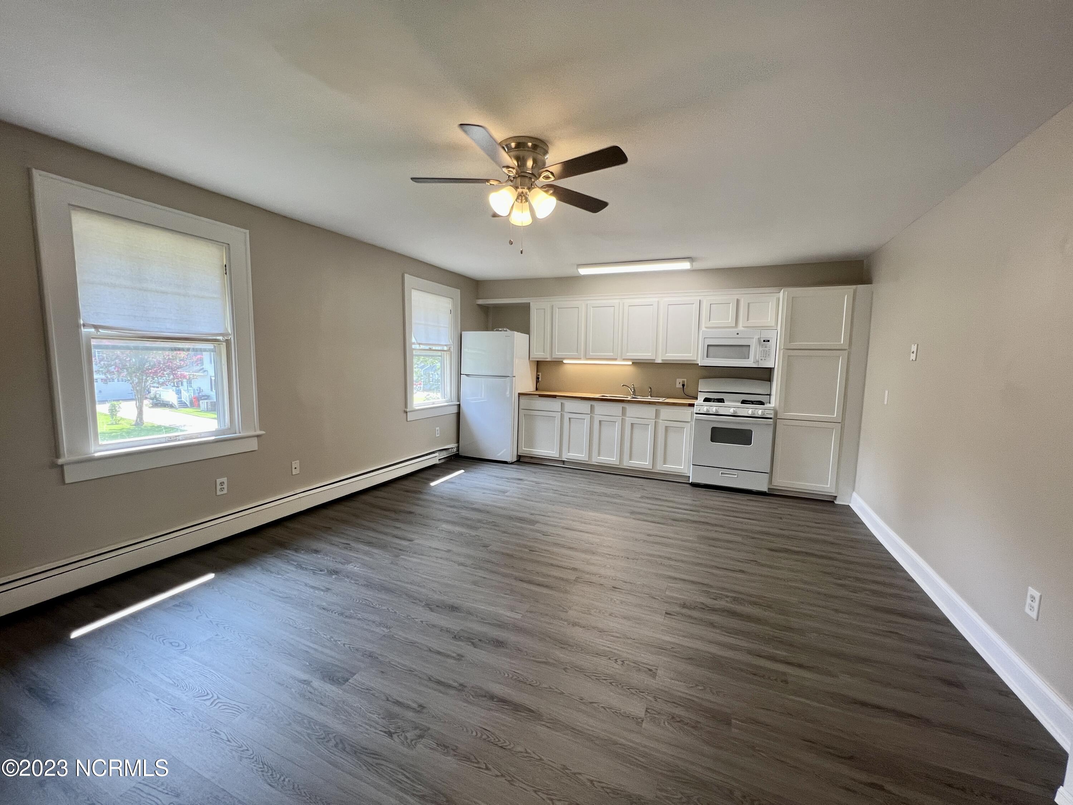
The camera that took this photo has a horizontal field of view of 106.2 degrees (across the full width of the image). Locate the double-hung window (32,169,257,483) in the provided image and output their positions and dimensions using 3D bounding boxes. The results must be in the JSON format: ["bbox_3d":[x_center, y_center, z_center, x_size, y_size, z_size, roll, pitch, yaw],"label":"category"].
[{"bbox_3d":[-2.413,-0.422,2.664,0.100,1.671,1.080,4,6,25],"label":"double-hung window"}]

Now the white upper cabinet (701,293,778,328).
[{"bbox_3d":[2.342,-1.027,4.678,0.769,0.392,0.341,4,6,23],"label":"white upper cabinet"}]

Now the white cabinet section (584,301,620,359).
[{"bbox_3d":[0.917,-0.915,5.272,0.463,0.751,0.329,4,6,25],"label":"white cabinet section"}]

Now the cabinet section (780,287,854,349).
[{"bbox_3d":[2.864,-0.845,4.218,0.578,0.606,0.608,4,6,25],"label":"cabinet section"}]

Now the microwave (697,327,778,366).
[{"bbox_3d":[2.334,-0.619,4.710,0.760,0.406,0.399,4,6,23],"label":"microwave"}]

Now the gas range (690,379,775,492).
[{"bbox_3d":[2.233,0.339,4.635,0.760,1.173,0.676,4,6,23],"label":"gas range"}]

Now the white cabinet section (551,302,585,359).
[{"bbox_3d":[0.488,-0.942,5.469,0.481,0.751,0.329,4,6,25],"label":"white cabinet section"}]

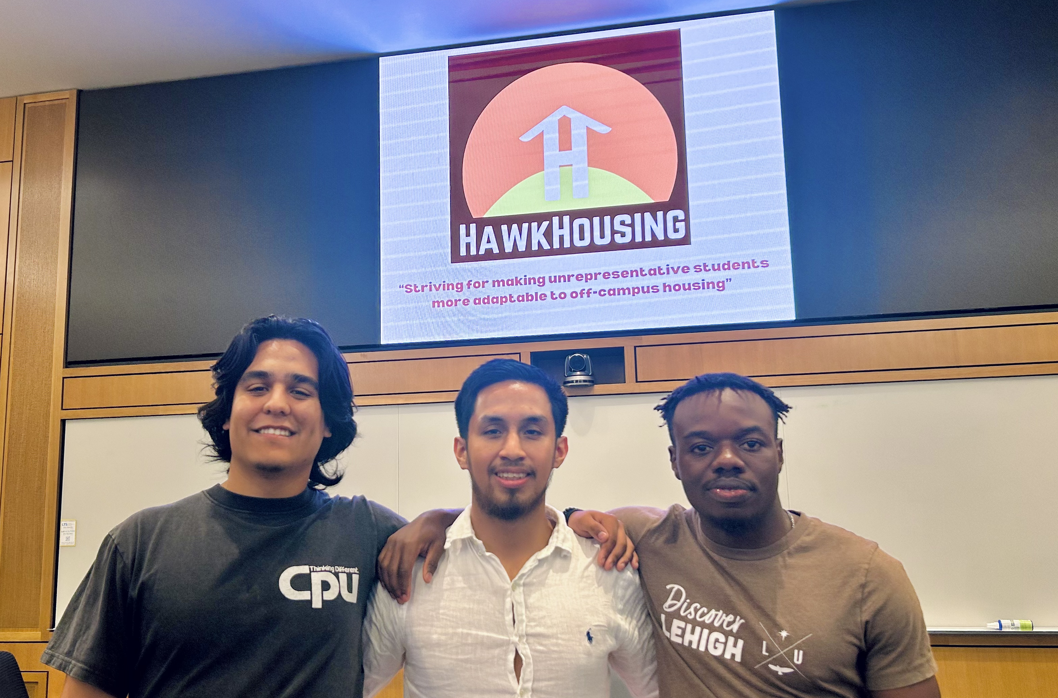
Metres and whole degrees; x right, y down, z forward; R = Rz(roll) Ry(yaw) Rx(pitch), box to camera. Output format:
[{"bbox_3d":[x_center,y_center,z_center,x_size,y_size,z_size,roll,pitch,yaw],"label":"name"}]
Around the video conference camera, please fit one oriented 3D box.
[{"bbox_3d":[0.274,0.116,4.370,0.174,0.184,0.178,-3,-8,6],"label":"video conference camera"}]

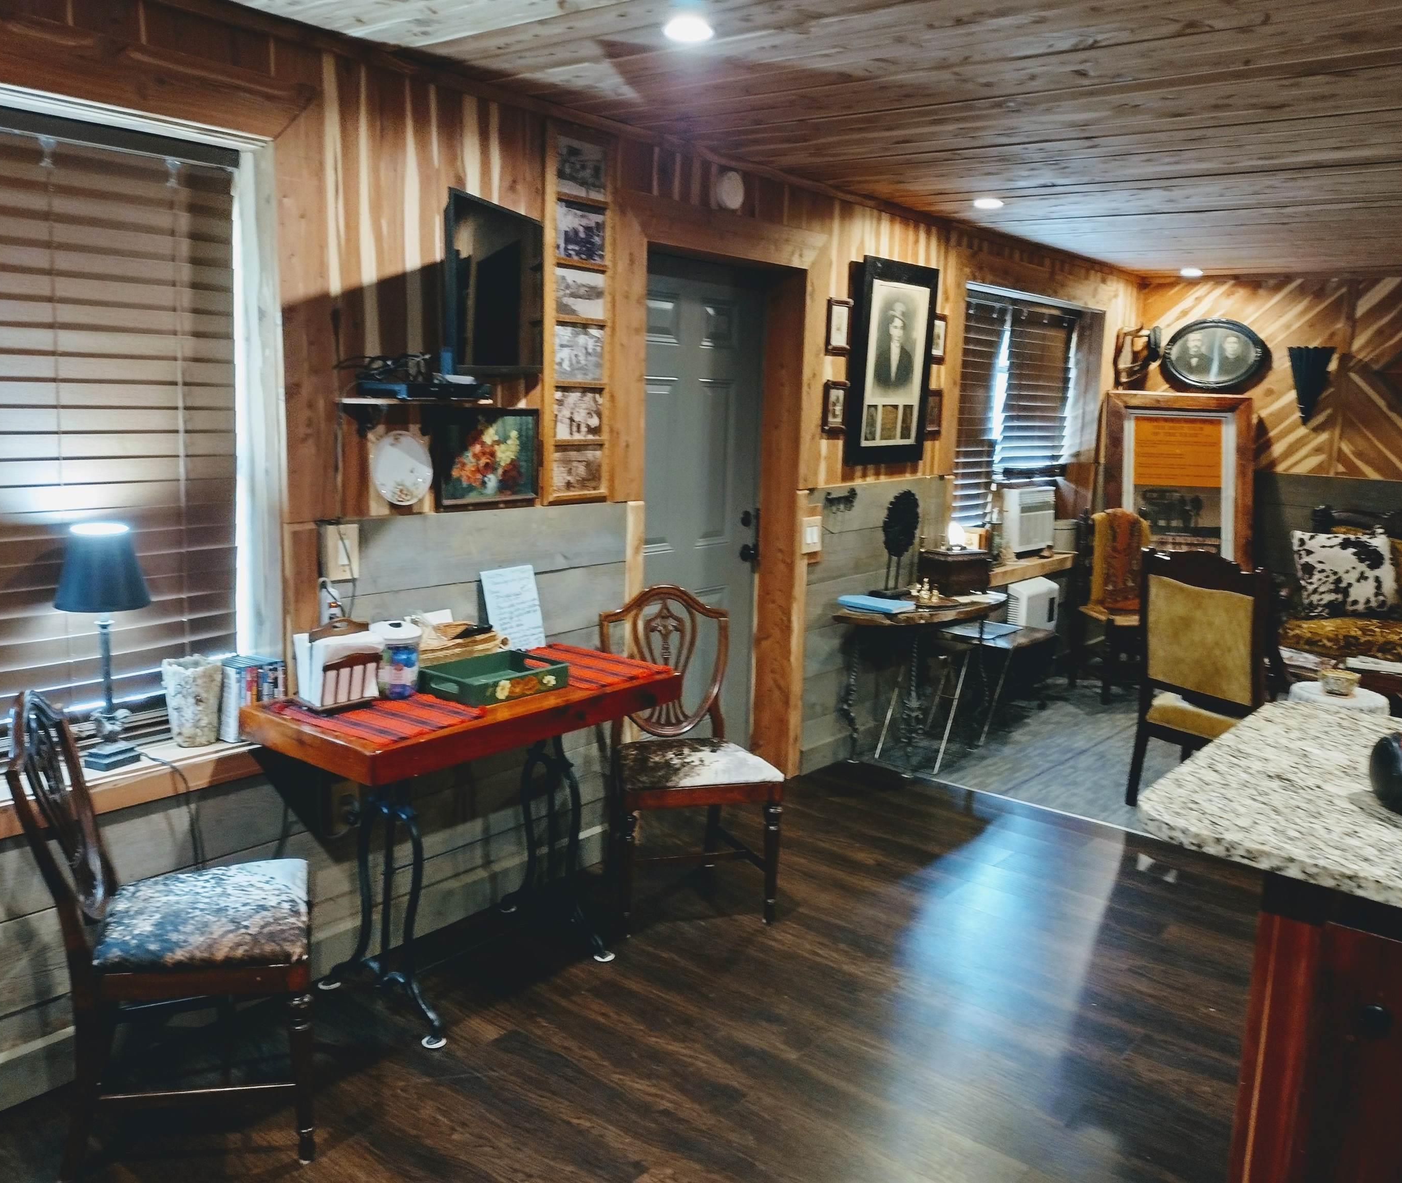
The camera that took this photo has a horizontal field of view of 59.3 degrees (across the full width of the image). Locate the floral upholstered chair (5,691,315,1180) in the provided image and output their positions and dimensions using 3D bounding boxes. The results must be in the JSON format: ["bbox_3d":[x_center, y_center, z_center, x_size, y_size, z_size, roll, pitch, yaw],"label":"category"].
[{"bbox_3d":[-1.099,0.660,2.595,0.535,0.945,0.520,-1,10,-17],"label":"floral upholstered chair"}]

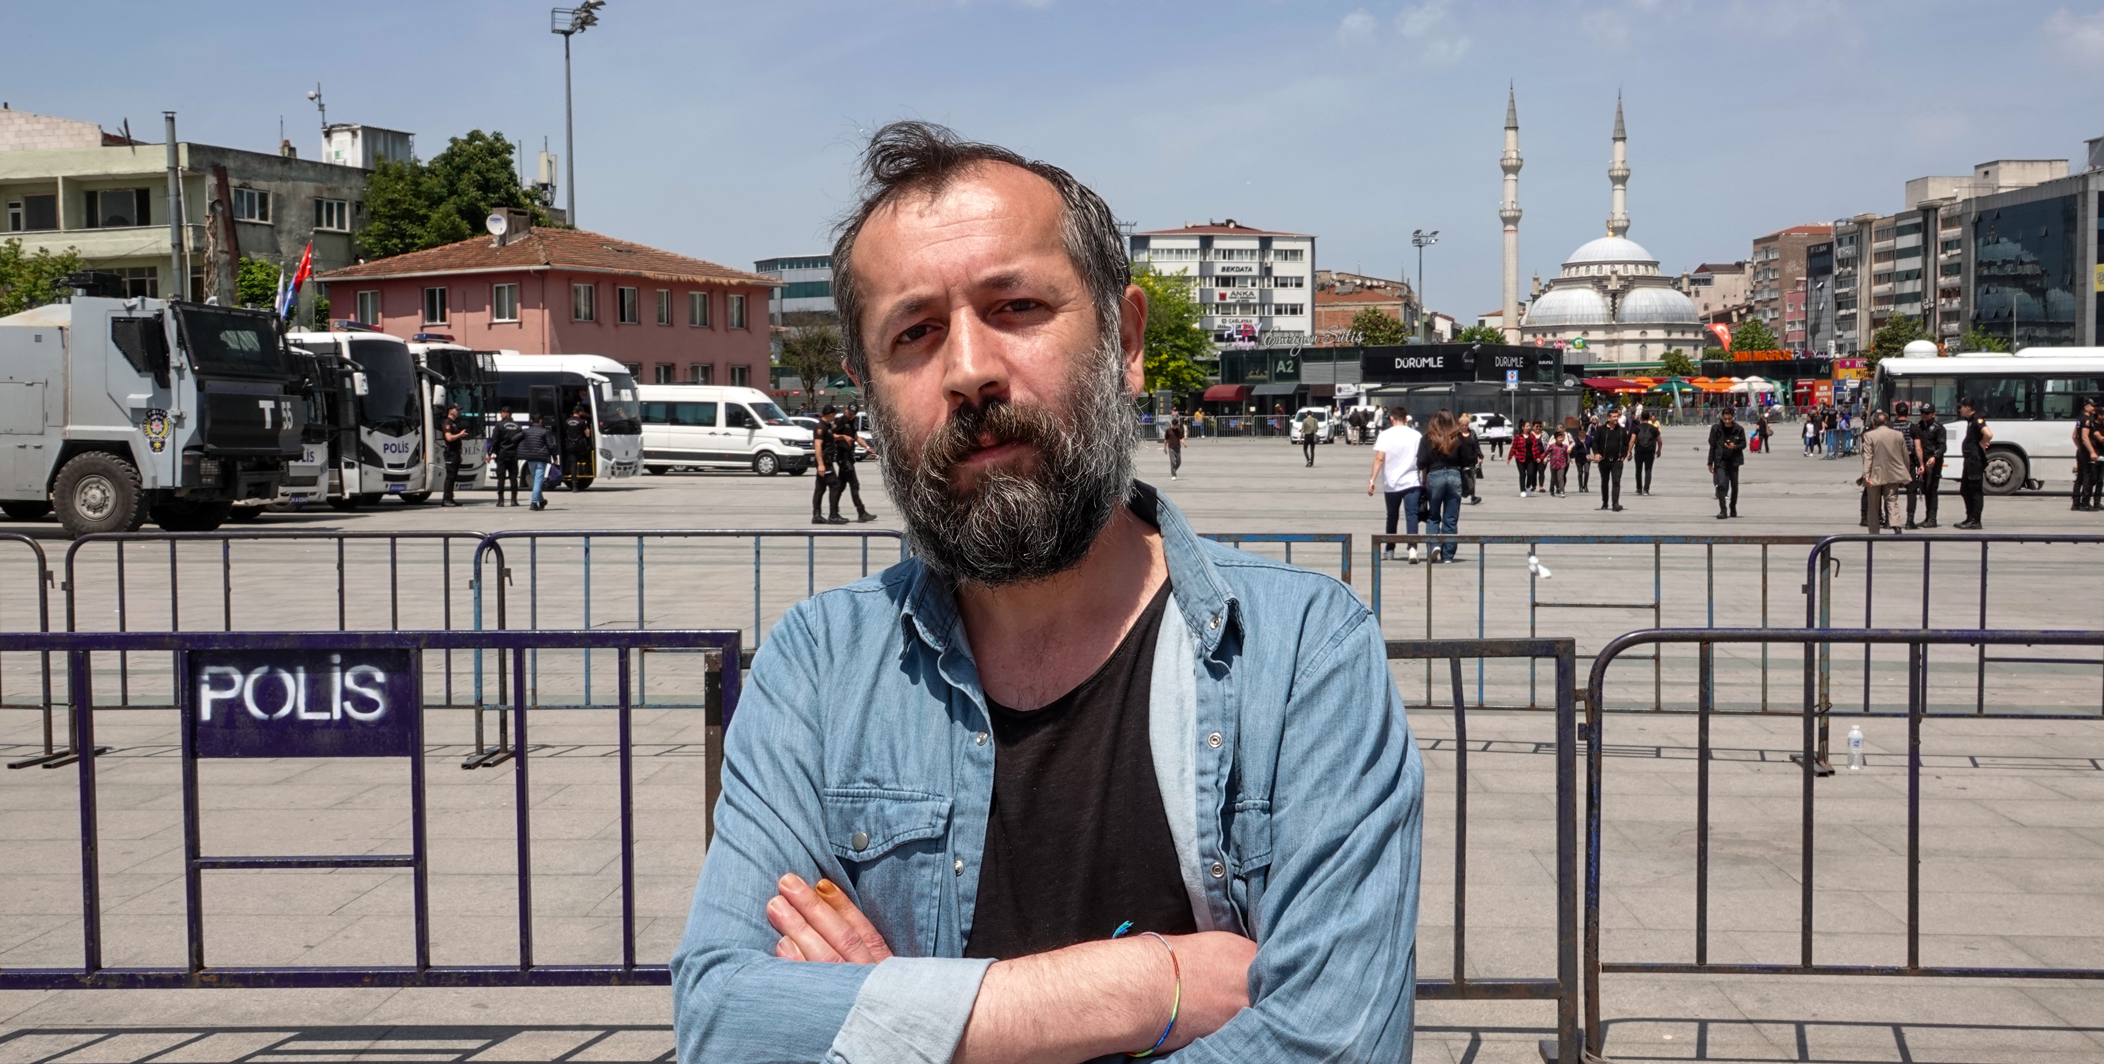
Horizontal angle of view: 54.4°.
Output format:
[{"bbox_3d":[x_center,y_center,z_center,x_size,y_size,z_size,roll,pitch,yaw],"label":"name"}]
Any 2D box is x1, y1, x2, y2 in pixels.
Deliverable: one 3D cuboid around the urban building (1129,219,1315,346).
[{"bbox_3d":[19.725,-23.466,236.000,19.800,22.300,14.500,-1,3,-7],"label":"urban building"}]

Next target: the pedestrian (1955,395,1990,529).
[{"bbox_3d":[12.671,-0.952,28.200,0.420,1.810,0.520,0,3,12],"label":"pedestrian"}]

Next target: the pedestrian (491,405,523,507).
[{"bbox_3d":[-9.871,-1.357,37.100,0.600,1.800,0.380,-1,3,-13],"label":"pedestrian"}]

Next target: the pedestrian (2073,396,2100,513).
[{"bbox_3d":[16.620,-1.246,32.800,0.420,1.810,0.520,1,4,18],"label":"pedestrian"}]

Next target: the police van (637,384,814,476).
[{"bbox_3d":[-10.157,-2.961,60.129,6.900,2.620,2.050,1,3,19],"label":"police van"}]

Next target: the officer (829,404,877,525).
[{"bbox_3d":[-3.057,-1.057,31.300,0.720,1.810,0.500,0,3,-3],"label":"officer"}]

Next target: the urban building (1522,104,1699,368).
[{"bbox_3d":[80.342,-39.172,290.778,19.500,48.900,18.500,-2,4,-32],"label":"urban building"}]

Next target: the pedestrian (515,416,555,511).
[{"bbox_3d":[-8.981,-1.215,35.589,0.650,1.690,0.500,0,3,-9],"label":"pedestrian"}]

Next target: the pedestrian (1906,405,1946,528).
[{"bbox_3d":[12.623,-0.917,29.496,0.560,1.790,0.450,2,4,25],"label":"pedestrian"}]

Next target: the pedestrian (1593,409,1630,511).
[{"bbox_3d":[9.716,-1.256,35.500,0.620,1.780,0.420,0,3,9],"label":"pedestrian"}]

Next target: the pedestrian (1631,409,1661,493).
[{"bbox_3d":[12.562,-1.671,43.300,0.580,1.780,0.420,0,3,12],"label":"pedestrian"}]

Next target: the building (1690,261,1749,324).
[{"bbox_3d":[120.947,-38.290,370.572,12.500,21.000,13.000,1,3,17],"label":"building"}]

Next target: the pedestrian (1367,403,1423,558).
[{"bbox_3d":[3.837,-0.520,22.900,0.580,1.760,0.420,0,3,7],"label":"pedestrian"}]

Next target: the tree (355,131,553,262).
[{"bbox_3d":[-26.695,-10.658,91.599,9.200,14.710,9.000,-1,3,-17],"label":"tree"}]

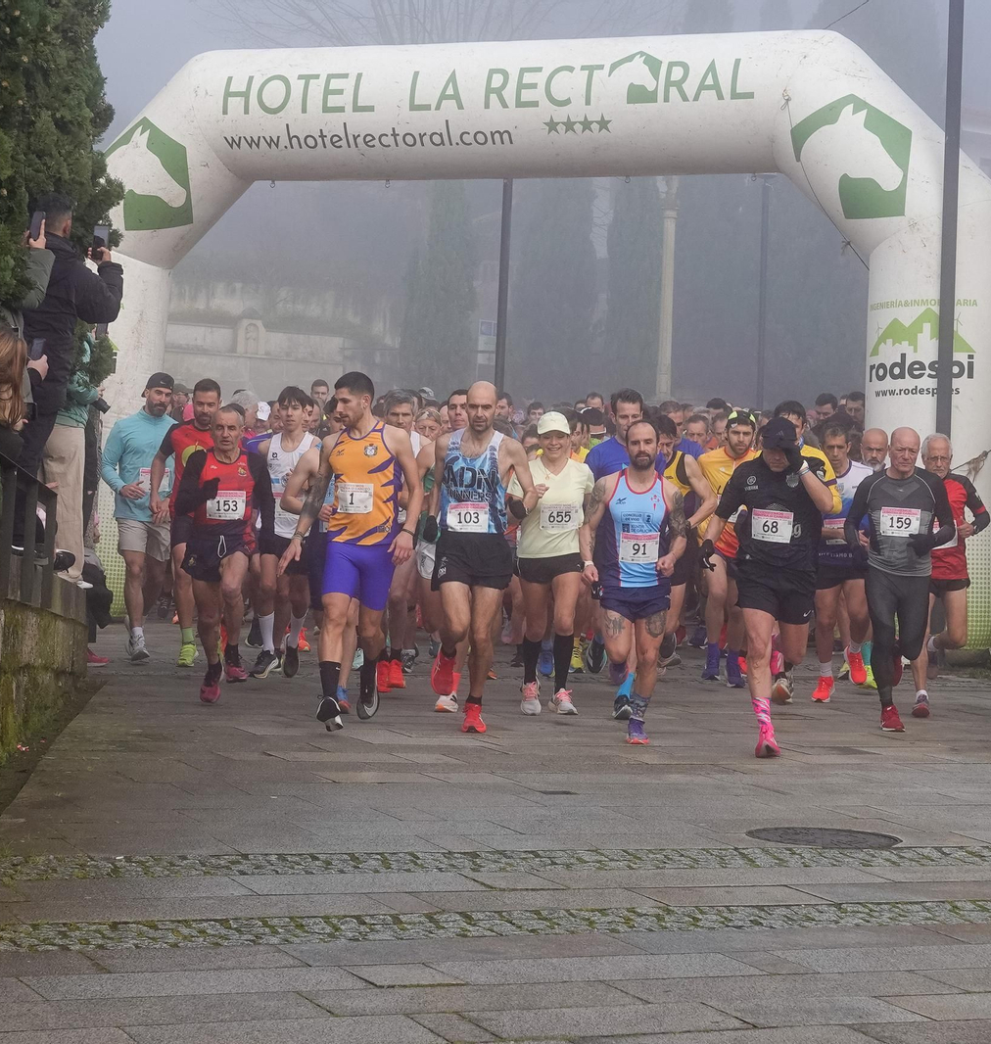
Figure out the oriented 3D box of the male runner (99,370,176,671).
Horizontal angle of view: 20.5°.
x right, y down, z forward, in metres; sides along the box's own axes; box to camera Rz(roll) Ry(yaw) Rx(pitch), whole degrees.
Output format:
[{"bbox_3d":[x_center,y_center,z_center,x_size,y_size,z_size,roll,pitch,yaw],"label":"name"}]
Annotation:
[{"bbox_3d":[-2.151,-0.030,16.750,0.550,1.770,0.620,3,-3,-16],"label":"male runner"}]

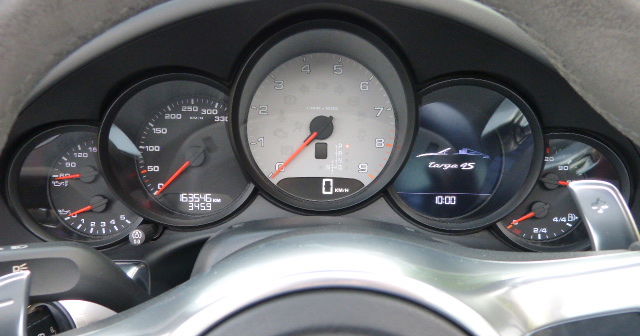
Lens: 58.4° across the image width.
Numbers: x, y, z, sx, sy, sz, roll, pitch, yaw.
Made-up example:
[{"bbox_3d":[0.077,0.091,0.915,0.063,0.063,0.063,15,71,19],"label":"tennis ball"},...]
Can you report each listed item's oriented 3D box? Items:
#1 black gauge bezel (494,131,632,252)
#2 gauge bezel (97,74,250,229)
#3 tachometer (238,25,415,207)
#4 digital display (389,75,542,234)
[{"bbox_3d":[0.177,0.018,0.425,0.091,0.091,0.034,1,-3,-1],"label":"black gauge bezel"},{"bbox_3d":[-0.100,-0.012,0.414,0.107,0.107,0.034,1,-3,-1],"label":"gauge bezel"},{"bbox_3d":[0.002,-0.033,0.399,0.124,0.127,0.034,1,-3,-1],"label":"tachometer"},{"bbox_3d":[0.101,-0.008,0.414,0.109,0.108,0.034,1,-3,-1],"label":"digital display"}]

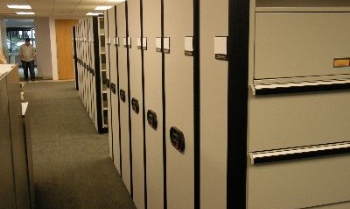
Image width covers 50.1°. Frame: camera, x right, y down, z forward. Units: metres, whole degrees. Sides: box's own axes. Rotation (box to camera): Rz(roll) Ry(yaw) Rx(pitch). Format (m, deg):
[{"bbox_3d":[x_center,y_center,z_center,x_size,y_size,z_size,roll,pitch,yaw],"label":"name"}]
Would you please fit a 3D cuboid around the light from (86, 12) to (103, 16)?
[{"bbox_3d":[-2.942,-3.380,13.957,0.610,0.080,1.220,-4,11,-18],"label":"light"}]

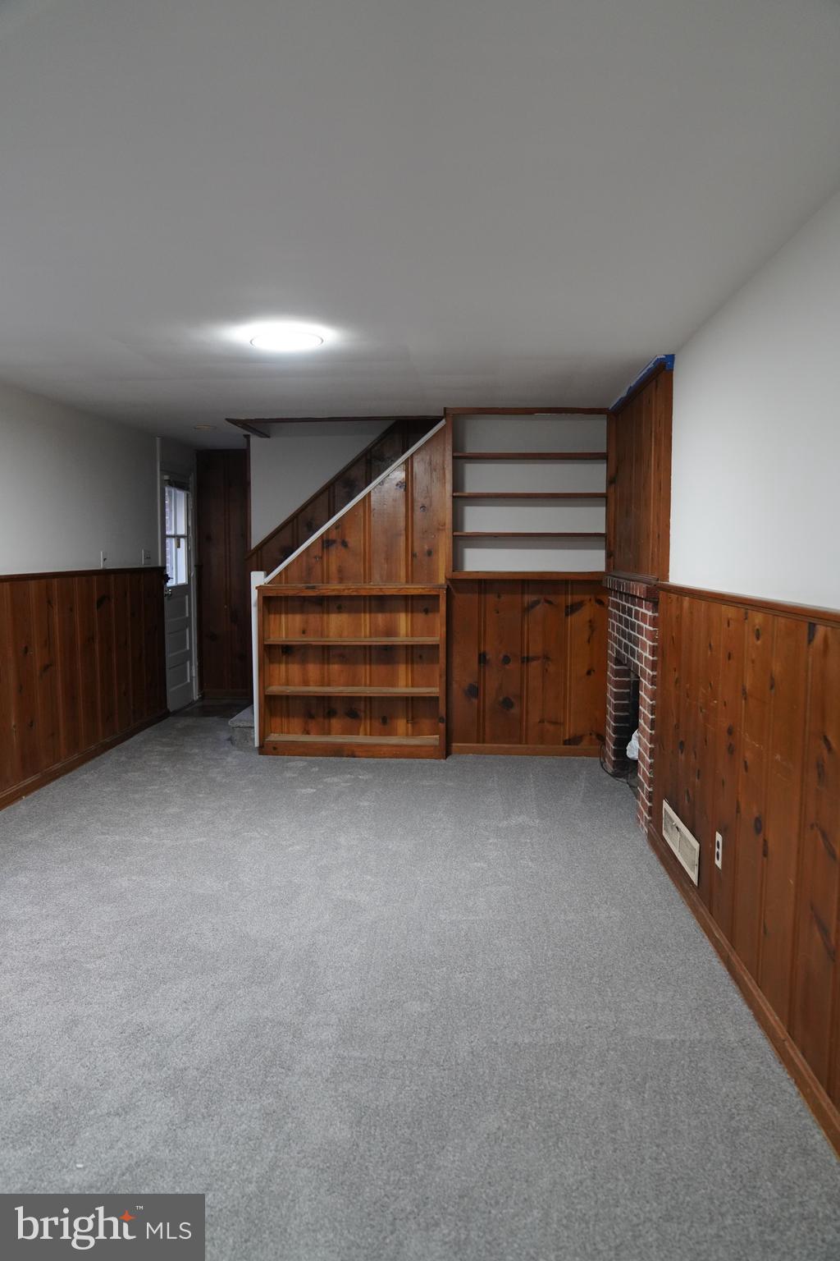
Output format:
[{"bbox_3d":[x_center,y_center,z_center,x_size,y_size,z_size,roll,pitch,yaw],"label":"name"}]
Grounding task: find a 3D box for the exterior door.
[{"bbox_3d":[-2.035,-0.319,7.660,0.047,1.924,0.749,0,5,3],"label":"exterior door"}]

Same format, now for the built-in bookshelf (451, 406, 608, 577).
[{"bbox_3d":[0.666,-0.852,5.723,0.996,1.054,0.229,0,5,3],"label":"built-in bookshelf"}]

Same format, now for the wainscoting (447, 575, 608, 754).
[{"bbox_3d":[0.680,0.242,5.913,1.002,1.154,0.047,0,5,3],"label":"wainscoting"}]

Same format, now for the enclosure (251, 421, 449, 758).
[{"bbox_3d":[-0.474,-0.264,5.953,1.305,2.153,0.290,0,5,3],"label":"enclosure"}]

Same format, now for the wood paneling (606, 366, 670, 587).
[{"bbox_3d":[1.142,-0.776,4.854,0.047,0.986,1.552,0,5,3],"label":"wood paneling"}]

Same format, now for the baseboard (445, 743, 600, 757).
[{"bbox_3d":[0.682,0.780,5.942,0.969,0.078,0.023,0,5,3],"label":"baseboard"}]

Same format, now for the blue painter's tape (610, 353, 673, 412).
[{"bbox_3d":[1.143,-1.269,4.816,0.061,0.065,1.566,0,5,3],"label":"blue painter's tape"}]

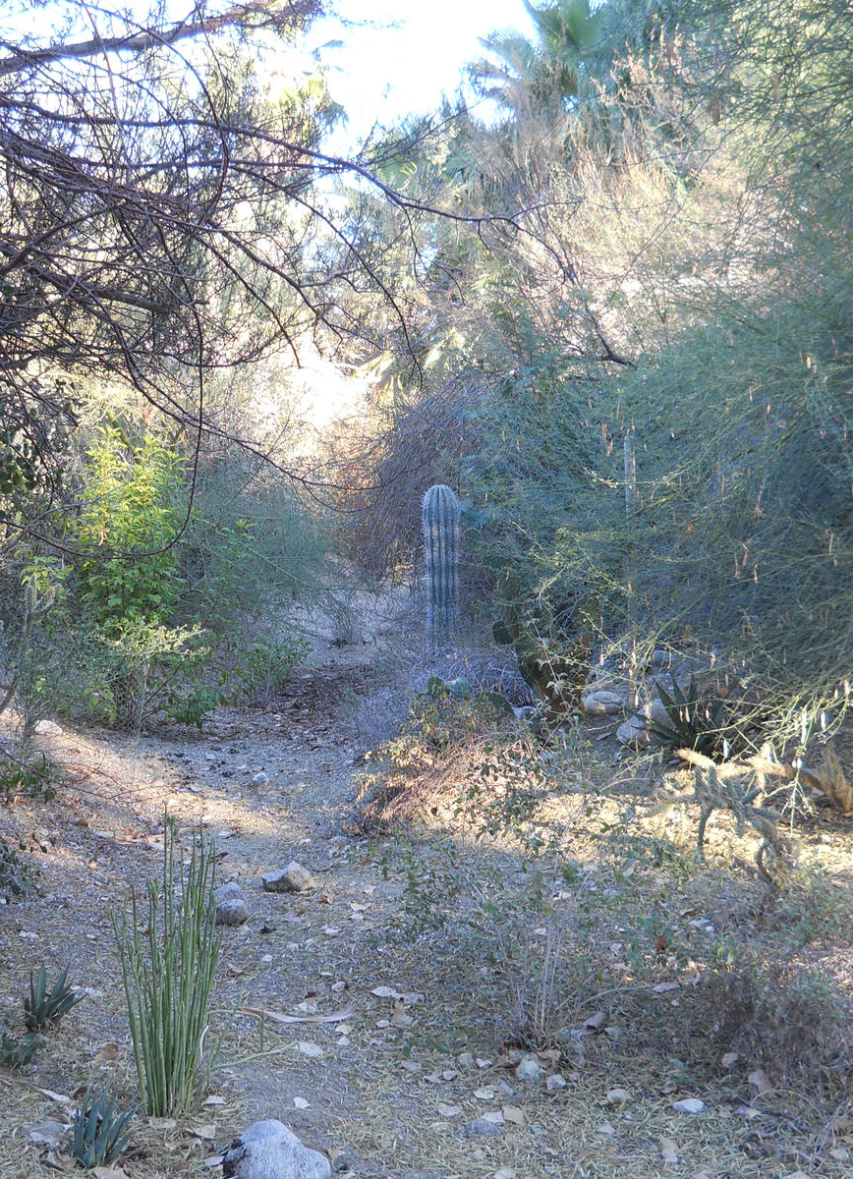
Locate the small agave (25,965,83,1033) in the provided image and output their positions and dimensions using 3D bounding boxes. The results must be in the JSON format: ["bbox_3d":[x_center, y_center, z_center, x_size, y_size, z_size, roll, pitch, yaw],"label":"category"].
[{"bbox_3d":[-1.122,1.237,5.056,0.170,0.177,0.153,0,2,-13],"label":"small agave"}]

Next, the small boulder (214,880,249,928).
[{"bbox_3d":[-0.736,1.188,6.350,0.145,0.140,0.160,0,2,-6],"label":"small boulder"}]

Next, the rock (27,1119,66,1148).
[{"bbox_3d":[-0.934,1.334,4.128,0.094,0.047,0.080,0,2,-13],"label":"rock"}]

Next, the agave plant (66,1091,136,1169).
[{"bbox_3d":[-0.771,1.288,3.983,0.163,0.150,0.147,0,2,-11],"label":"agave plant"}]

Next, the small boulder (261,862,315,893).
[{"bbox_3d":[-0.579,1.202,7.040,0.226,0.109,0.169,0,2,-5],"label":"small boulder"}]

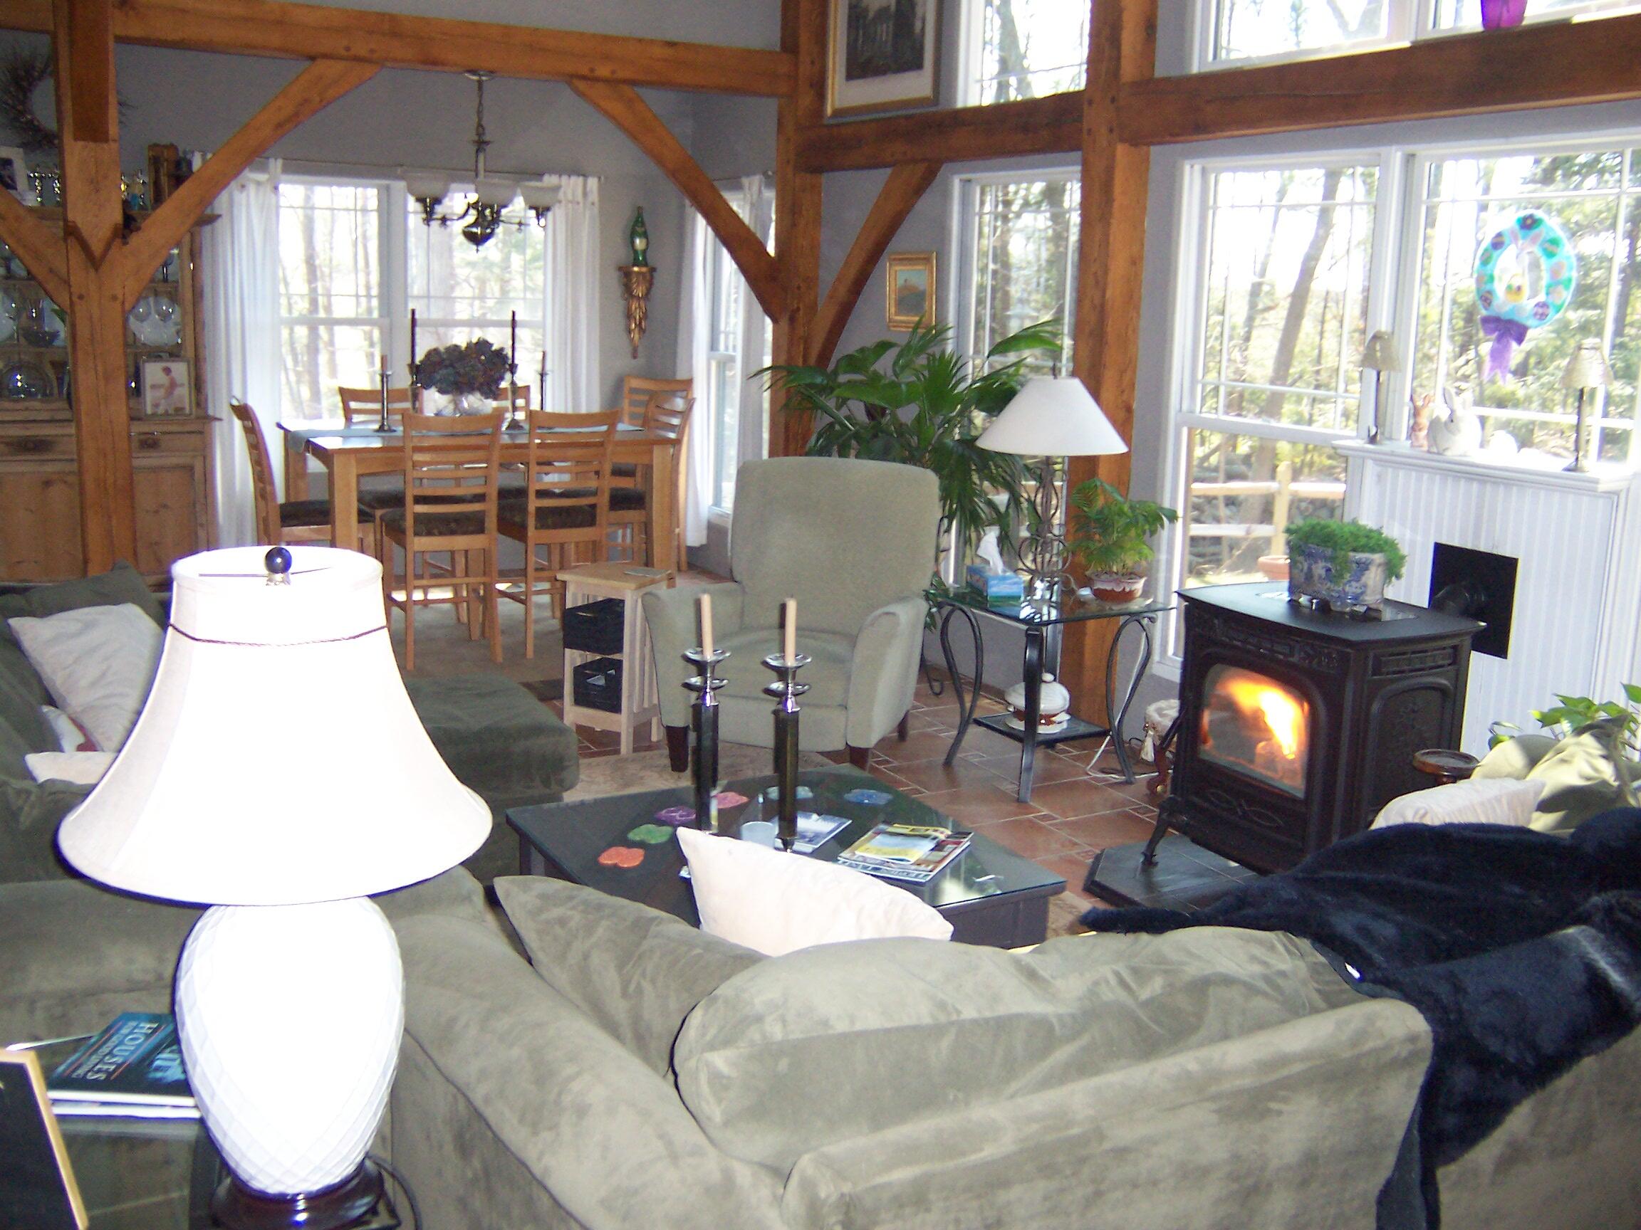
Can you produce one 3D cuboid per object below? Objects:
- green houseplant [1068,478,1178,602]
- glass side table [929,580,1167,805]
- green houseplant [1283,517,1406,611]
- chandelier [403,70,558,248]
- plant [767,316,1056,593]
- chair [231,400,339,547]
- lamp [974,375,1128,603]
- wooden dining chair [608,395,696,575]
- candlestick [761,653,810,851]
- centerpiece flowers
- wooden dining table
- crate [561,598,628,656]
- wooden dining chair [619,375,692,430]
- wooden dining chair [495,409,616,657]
[{"bbox_3d":[1.043,-0.261,5.363,0.370,0.410,0.360,2,12,0],"label":"green houseplant"},{"bbox_3d":[0.724,0.243,5.250,0.635,0.595,0.635,-7,14,-34],"label":"glass side table"},{"bbox_3d":[1.423,-0.151,4.286,0.210,0.245,0.260,-5,13,-29],"label":"green houseplant"},{"bbox_3d":[-1.516,-2.011,6.943,0.710,0.775,0.690,2,12,0],"label":"chandelier"},{"bbox_3d":[0.329,-0.507,6.028,1.160,1.230,1.000,1,12,0],"label":"plant"},{"bbox_3d":[-2.248,-0.394,6.812,0.560,1.085,0.470,-5,13,-29],"label":"chair"},{"bbox_3d":[0.790,-0.431,5.314,0.525,0.755,0.525,2,12,0],"label":"lamp"},{"bbox_3d":[-0.954,-0.513,7.571,0.560,1.085,0.470,-7,14,-35],"label":"wooden dining chair"},{"bbox_3d":[-0.070,0.302,3.202,0.105,0.430,0.105,2,12,0],"label":"candlestick"},{"bbox_3d":[-1.626,-1.046,7.129,0.430,0.430,0.420,-4,13,-24],"label":"centerpiece flowers"},{"bbox_3d":[-1.548,-0.373,7.235,1.575,0.912,0.900,-5,13,-29],"label":"wooden dining table"},{"bbox_3d":[-0.753,0.037,5.412,0.180,0.140,0.220,7,13,27],"label":"crate"},{"bbox_3d":[-1.006,-0.762,8.772,0.470,1.085,0.560,5,12,15],"label":"wooden dining chair"},{"bbox_3d":[-1.185,-0.397,6.978,0.470,1.085,0.560,-4,13,-26],"label":"wooden dining chair"}]

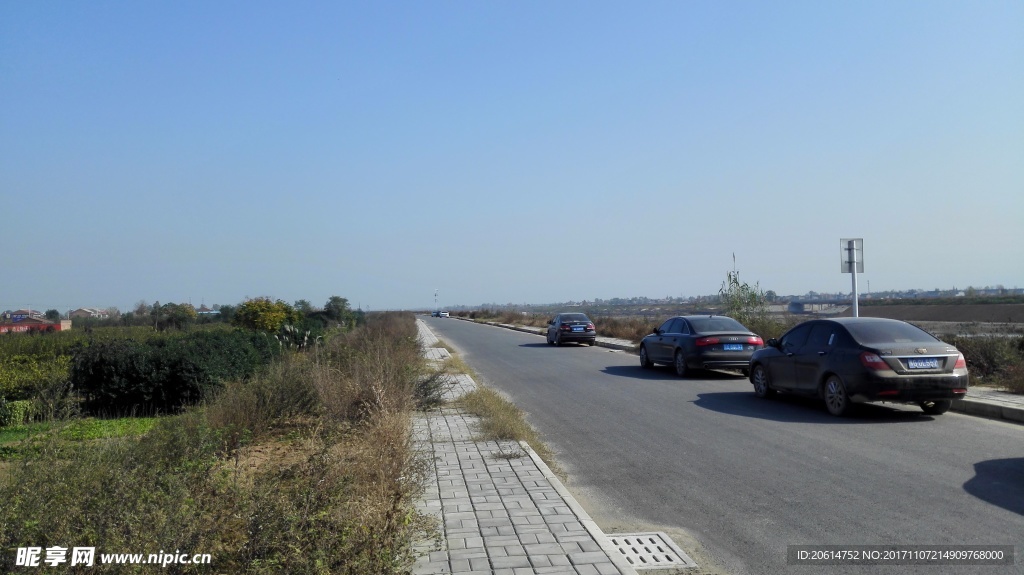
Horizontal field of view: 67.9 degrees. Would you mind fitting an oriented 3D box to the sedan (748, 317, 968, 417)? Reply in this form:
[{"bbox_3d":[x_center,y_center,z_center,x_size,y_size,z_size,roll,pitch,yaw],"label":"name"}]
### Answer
[{"bbox_3d":[5.680,1.298,13.120,1.790,1.470,4.630,-1,-2,-6],"label":"sedan"}]

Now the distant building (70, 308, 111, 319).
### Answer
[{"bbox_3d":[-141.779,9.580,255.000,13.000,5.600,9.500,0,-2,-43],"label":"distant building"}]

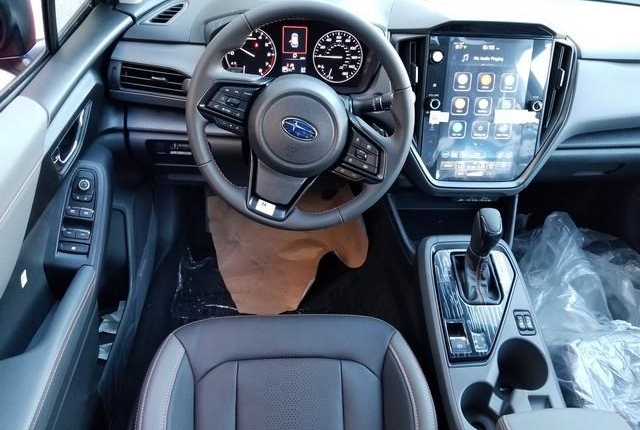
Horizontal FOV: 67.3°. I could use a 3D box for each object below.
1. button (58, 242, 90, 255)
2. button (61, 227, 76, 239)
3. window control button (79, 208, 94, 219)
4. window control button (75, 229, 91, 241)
[{"bbox_3d":[-0.386,0.052,0.753,0.045,0.008,0.016,5,70,0],"label":"button"},{"bbox_3d":[-0.397,0.030,0.760,0.022,0.009,0.016,5,70,0],"label":"button"},{"bbox_3d":[-0.373,-0.003,0.770,0.022,0.009,0.016,5,70,0],"label":"window control button"},{"bbox_3d":[-0.374,0.032,0.760,0.022,0.009,0.016,5,70,0],"label":"window control button"}]

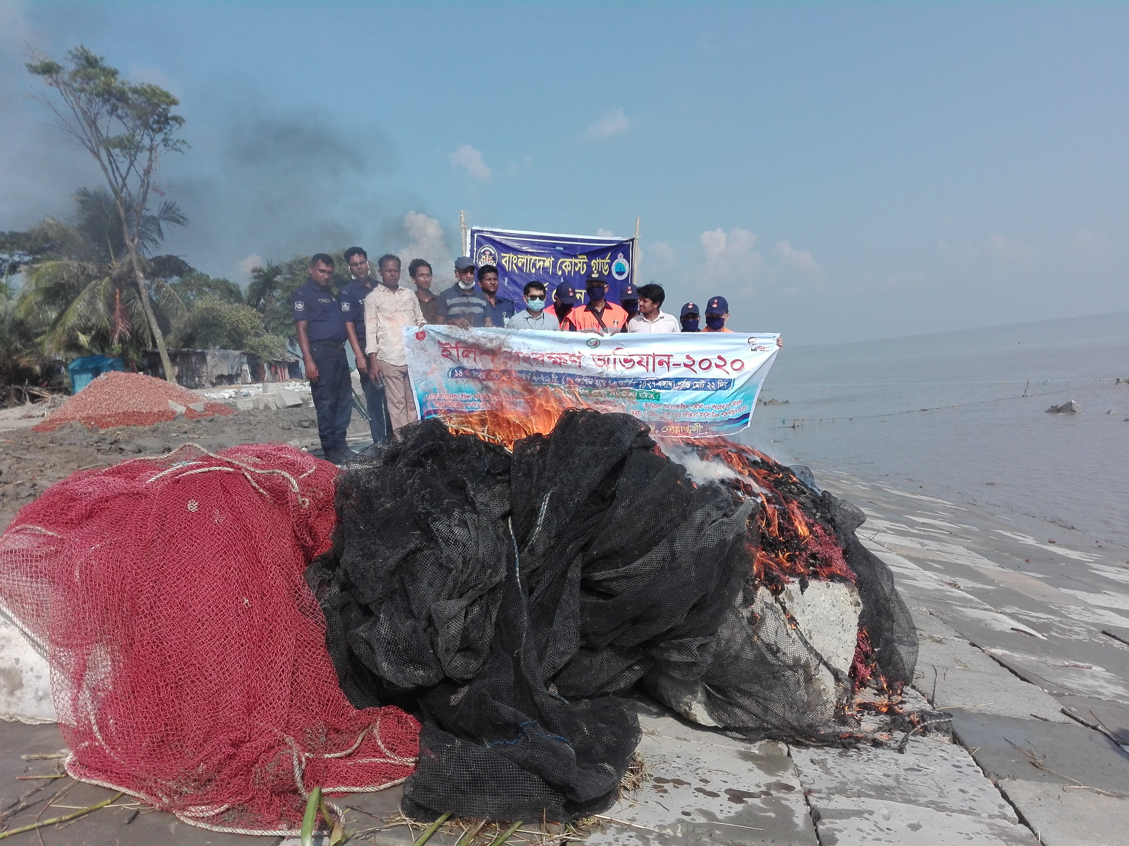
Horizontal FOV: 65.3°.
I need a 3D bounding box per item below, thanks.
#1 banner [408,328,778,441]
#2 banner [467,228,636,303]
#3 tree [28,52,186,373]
[{"bbox_3d":[0.220,-0.328,7.200,3.080,0.920,0.150,0,3,0],"label":"banner"},{"bbox_3d":[-0.112,-1.421,8.950,1.900,1.050,0.100,-3,4,-30],"label":"banner"},{"bbox_3d":[-16.010,-7.452,32.000,5.300,12.600,5.000,-8,3,-25],"label":"tree"}]

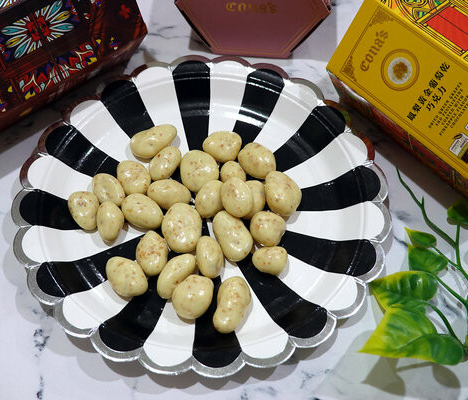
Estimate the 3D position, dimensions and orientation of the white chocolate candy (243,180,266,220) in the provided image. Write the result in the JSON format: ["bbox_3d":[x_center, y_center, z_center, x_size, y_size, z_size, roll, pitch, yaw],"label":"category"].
[{"bbox_3d":[0.010,0.000,0.377,0.016,0.014,0.026,11,58,7],"label":"white chocolate candy"}]

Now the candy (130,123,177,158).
[{"bbox_3d":[-0.048,-0.035,0.398,0.029,0.015,0.016,-26,61,-16],"label":"candy"}]

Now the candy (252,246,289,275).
[{"bbox_3d":[0.022,0.035,0.398,0.021,0.015,0.017,4,57,1],"label":"candy"}]

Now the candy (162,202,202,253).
[{"bbox_3d":[-0.030,0.015,0.379,0.022,0.020,0.031,-8,58,-6],"label":"candy"}]

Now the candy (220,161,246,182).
[{"bbox_3d":[0.000,-0.015,0.387,0.015,0.013,0.016,-10,58,-7],"label":"candy"}]

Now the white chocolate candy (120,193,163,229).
[{"bbox_3d":[-0.053,0.007,0.389,0.027,0.018,0.019,31,62,17],"label":"white chocolate candy"}]

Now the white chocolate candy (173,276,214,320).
[{"bbox_3d":[-0.023,0.055,0.382,0.023,0.021,0.027,24,60,14],"label":"white chocolate candy"}]

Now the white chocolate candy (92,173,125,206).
[{"bbox_3d":[-0.075,-0.006,0.398,0.017,0.016,0.025,-28,62,-17],"label":"white chocolate candy"}]

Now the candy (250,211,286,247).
[{"bbox_3d":[0.021,0.017,0.408,0.022,0.019,0.023,-25,61,-16],"label":"candy"}]

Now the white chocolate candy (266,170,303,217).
[{"bbox_3d":[0.029,-0.004,0.394,0.020,0.019,0.031,-15,59,-10],"label":"white chocolate candy"}]

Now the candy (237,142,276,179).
[{"bbox_3d":[0.015,-0.026,0.436,0.021,0.019,0.028,-34,64,-21],"label":"candy"}]

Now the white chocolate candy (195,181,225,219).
[{"bbox_3d":[-0.013,0.000,0.377,0.016,0.014,0.025,15,58,9],"label":"white chocolate candy"}]

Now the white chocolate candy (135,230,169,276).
[{"bbox_3d":[-0.044,0.028,0.357,0.017,0.015,0.026,-9,58,-7],"label":"white chocolate candy"}]

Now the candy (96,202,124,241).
[{"bbox_3d":[-0.072,0.012,0.387,0.015,0.014,0.026,-3,58,-3],"label":"candy"}]

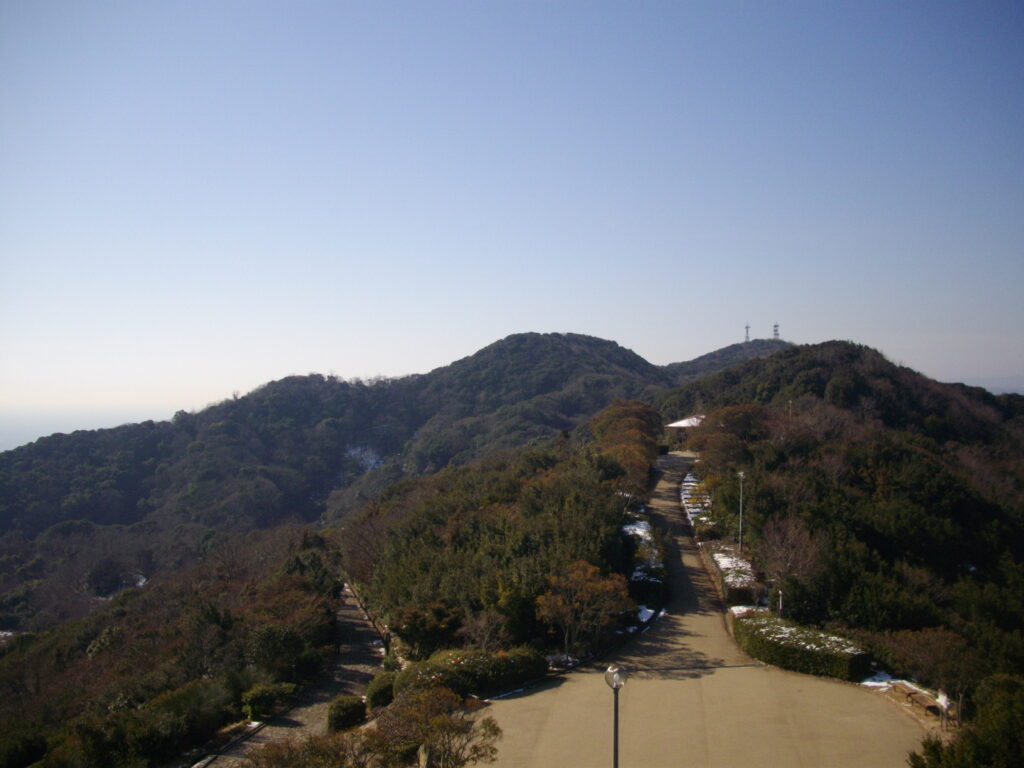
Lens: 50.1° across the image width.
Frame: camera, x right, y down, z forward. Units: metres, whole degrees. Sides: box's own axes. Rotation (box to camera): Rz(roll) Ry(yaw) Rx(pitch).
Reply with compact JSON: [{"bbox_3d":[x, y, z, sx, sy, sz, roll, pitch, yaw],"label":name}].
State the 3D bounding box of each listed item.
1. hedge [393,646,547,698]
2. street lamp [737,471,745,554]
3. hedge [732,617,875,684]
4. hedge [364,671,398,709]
[{"bbox_3d":[-1.500,10.830,40.908,5.700,1.050,2.500,0,-1,-42],"label":"hedge"},{"bbox_3d":[14.018,8.081,66.932,0.420,5.400,0.420,0,-1,30],"label":"street lamp"},{"bbox_3d":[11.850,10.866,45.007,2.500,1.050,6.500,0,-1,-29],"label":"hedge"},{"bbox_3d":[-4.620,10.786,38.658,1.150,1.100,1.150,0,0,0],"label":"hedge"}]

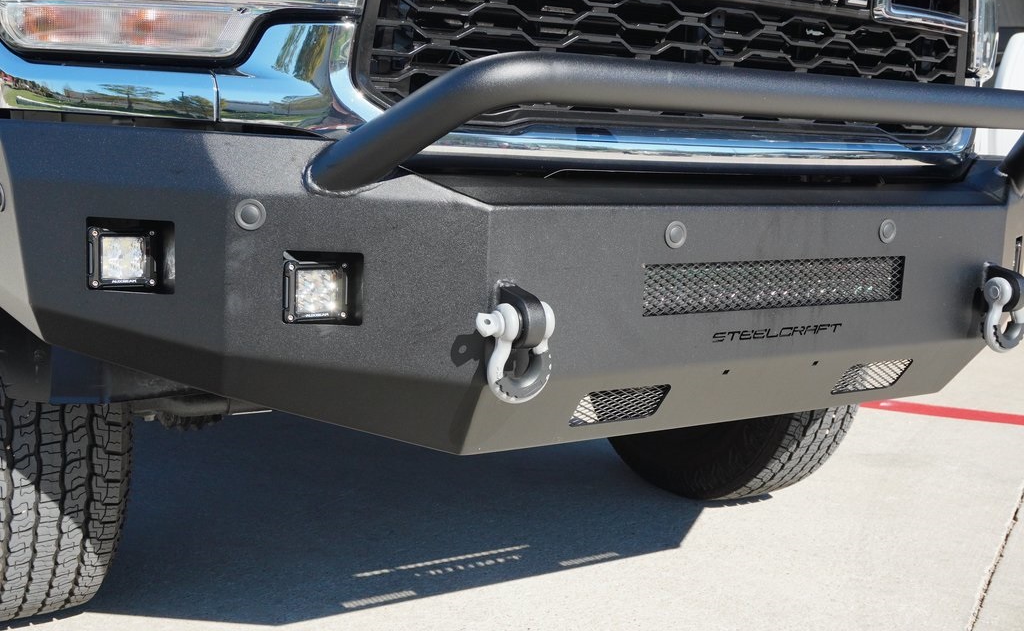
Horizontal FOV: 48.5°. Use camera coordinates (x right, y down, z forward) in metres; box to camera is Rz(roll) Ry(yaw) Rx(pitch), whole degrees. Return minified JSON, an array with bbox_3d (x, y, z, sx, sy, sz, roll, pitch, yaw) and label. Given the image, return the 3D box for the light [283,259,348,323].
[{"bbox_3d":[-0.246,-0.034,1.365,0.083,0.074,0.062,-3,12,-32],"label":"light"}]

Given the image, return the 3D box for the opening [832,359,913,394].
[{"bbox_3d":[0.563,0.093,1.782,0.141,0.062,0.015,-3,45,-32],"label":"opening"}]

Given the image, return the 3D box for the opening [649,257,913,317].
[{"bbox_3d":[0.378,-0.045,1.599,0.505,0.067,0.020,-3,12,-32],"label":"opening"}]

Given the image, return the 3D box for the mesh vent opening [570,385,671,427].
[{"bbox_3d":[0.143,0.115,1.516,0.141,0.062,0.015,-3,45,-32],"label":"mesh vent opening"}]

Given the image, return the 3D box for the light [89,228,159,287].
[{"bbox_3d":[-0.483,-0.074,1.390,0.083,0.074,0.062,-3,12,-32],"label":"light"}]

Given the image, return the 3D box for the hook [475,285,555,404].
[{"bbox_3d":[0.011,0.032,1.322,0.098,0.130,0.077,-3,12,-32],"label":"hook"}]

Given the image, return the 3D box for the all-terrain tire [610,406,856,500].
[{"bbox_3d":[0.524,0.041,2.998,0.280,0.854,0.854,-3,12,-32],"label":"all-terrain tire"}]

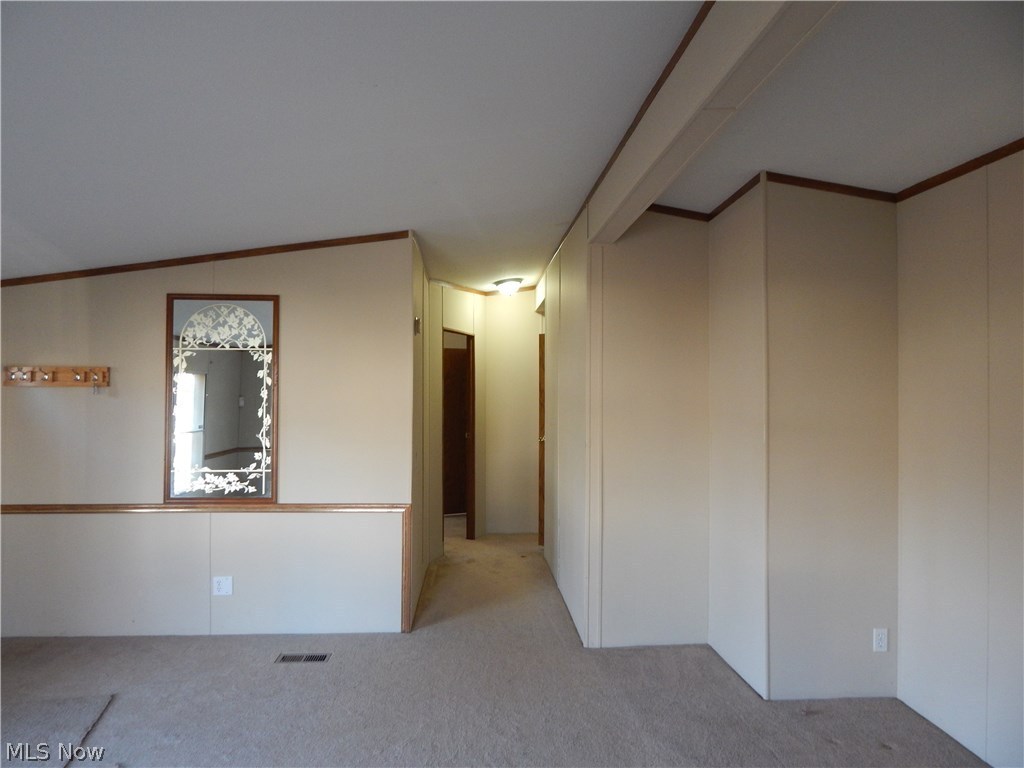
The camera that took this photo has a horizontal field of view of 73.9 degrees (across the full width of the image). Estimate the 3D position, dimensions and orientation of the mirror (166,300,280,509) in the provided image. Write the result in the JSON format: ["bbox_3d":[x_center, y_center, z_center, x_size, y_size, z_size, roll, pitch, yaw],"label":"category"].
[{"bbox_3d":[-1.762,0.089,4.141,0.670,1.269,0.030,0,0,-4],"label":"mirror"}]

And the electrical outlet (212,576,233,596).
[{"bbox_3d":[-1.759,1.232,4.143,0.115,0.114,0.010,0,0,-4],"label":"electrical outlet"}]

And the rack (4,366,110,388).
[{"bbox_3d":[-2.723,-0.041,4.061,0.612,0.123,0.070,0,0,-4],"label":"rack"}]

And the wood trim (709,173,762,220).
[{"bbox_3d":[1.196,-1.009,3.713,0.015,0.053,0.731,0,0,-4],"label":"wood trim"}]

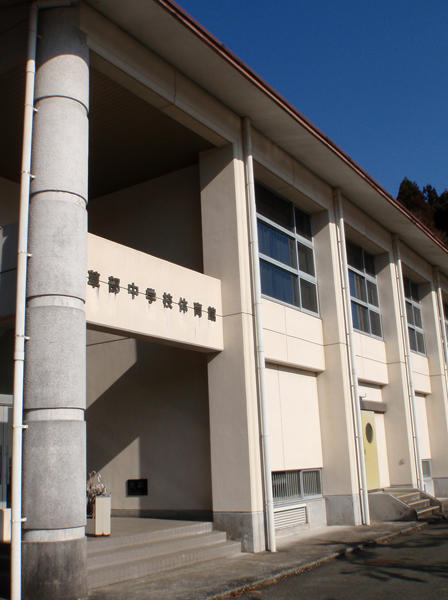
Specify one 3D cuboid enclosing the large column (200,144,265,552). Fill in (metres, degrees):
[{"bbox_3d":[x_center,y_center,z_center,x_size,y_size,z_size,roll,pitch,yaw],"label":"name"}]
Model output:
[{"bbox_3d":[0.219,0.691,11.917,0.794,7.360,0.713,-11,-16,32],"label":"large column"}]

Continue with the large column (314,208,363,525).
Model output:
[{"bbox_3d":[2.802,1.440,16.622,0.708,8.181,0.697,-11,-16,32],"label":"large column"}]

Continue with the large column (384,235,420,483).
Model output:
[{"bbox_3d":[4.945,2.058,19.009,0.759,7.624,0.713,-11,-16,32],"label":"large column"}]

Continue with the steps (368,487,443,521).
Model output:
[{"bbox_3d":[4.737,5.459,17.355,1.539,0.632,2.560,-11,-16,32],"label":"steps"}]

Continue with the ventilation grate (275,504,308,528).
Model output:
[{"bbox_3d":[1.428,4.710,14.028,0.097,0.356,1.620,-11,-16,32],"label":"ventilation grate"}]

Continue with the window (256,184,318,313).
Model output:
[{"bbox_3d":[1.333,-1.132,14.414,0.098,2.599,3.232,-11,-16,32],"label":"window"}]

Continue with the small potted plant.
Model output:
[{"bbox_3d":[-2.242,3.530,11.392,0.389,1.085,0.389,-11,-16,32],"label":"small potted plant"}]

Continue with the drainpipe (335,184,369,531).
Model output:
[{"bbox_3d":[3.234,1.166,16.372,0.113,8.554,0.113,-11,-16,32],"label":"drainpipe"}]

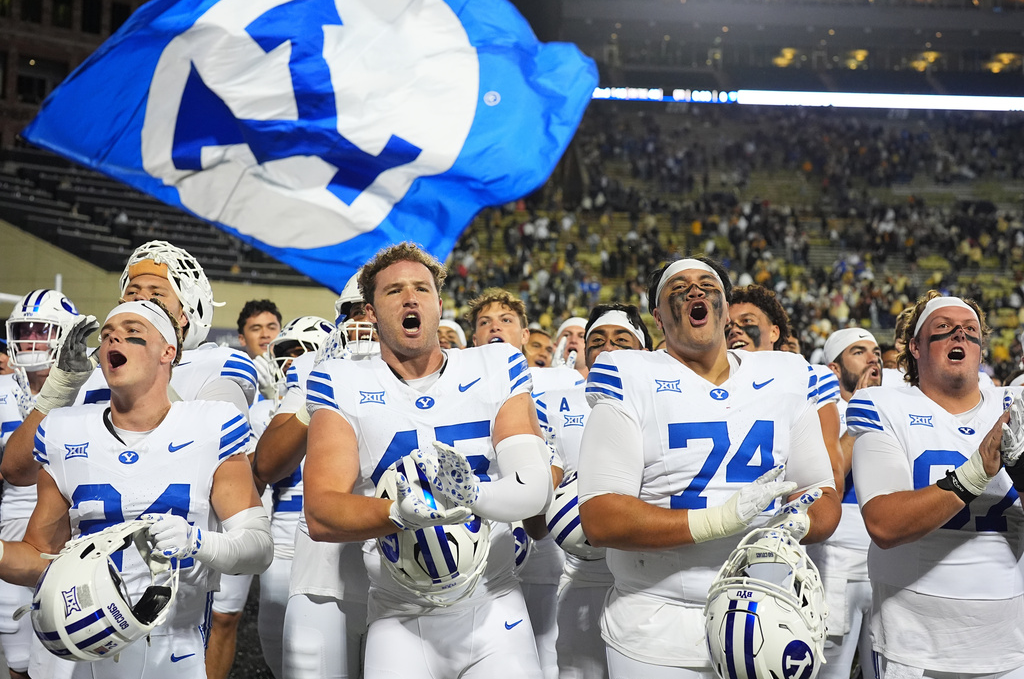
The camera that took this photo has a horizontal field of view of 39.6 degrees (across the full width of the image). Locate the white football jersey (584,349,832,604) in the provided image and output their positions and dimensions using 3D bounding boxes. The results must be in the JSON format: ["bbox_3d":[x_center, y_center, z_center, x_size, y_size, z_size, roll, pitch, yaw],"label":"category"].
[{"bbox_3d":[0.463,0.330,3.380,0.570,0.610,0.340,0,-1,-9],"label":"white football jersey"}]

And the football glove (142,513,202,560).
[{"bbox_3d":[-0.728,0.422,3.050,0.130,0.105,0.100,15,-27,-12],"label":"football glove"}]

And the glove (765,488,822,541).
[{"bbox_3d":[0.610,0.385,3.100,0.170,0.090,0.110,4,3,-43],"label":"glove"}]

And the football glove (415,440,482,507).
[{"bbox_3d":[-0.138,0.290,3.060,0.120,0.170,0.090,-26,24,28],"label":"football glove"}]

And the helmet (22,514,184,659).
[{"bbox_3d":[-0.868,0.534,3.000,0.280,0.240,0.310,-32,29,13],"label":"helmet"}]

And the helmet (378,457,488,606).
[{"bbox_3d":[-0.172,0.416,3.080,0.240,0.310,0.260,-14,-14,-4],"label":"helmet"}]

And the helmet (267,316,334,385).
[{"bbox_3d":[-0.762,0.052,5.300,0.310,0.280,0.240,-9,0,-43],"label":"helmet"}]

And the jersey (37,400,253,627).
[{"bbox_3d":[-0.870,0.420,3.350,0.510,0.560,0.300,0,-2,1],"label":"jersey"}]

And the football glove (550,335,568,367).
[{"bbox_3d":[0.207,0.080,6.200,0.100,0.180,0.080,17,-4,-36],"label":"football glove"}]

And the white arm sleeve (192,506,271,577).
[{"bbox_3d":[-0.630,0.450,3.220,0.130,0.160,0.270,-1,-1,42],"label":"white arm sleeve"}]

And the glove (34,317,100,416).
[{"bbox_3d":[-1.131,0.064,3.620,0.130,0.250,0.100,19,6,-21],"label":"glove"}]

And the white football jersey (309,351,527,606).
[{"bbox_3d":[-0.215,0.330,3.350,0.540,0.630,0.330,-3,-1,-7],"label":"white football jersey"}]

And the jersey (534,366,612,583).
[{"bbox_3d":[0.274,0.424,4.400,0.560,0.670,0.330,1,-1,3],"label":"jersey"}]

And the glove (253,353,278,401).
[{"bbox_3d":[-0.915,0.138,5.300,0.100,0.200,0.080,-21,-7,30],"label":"glove"}]

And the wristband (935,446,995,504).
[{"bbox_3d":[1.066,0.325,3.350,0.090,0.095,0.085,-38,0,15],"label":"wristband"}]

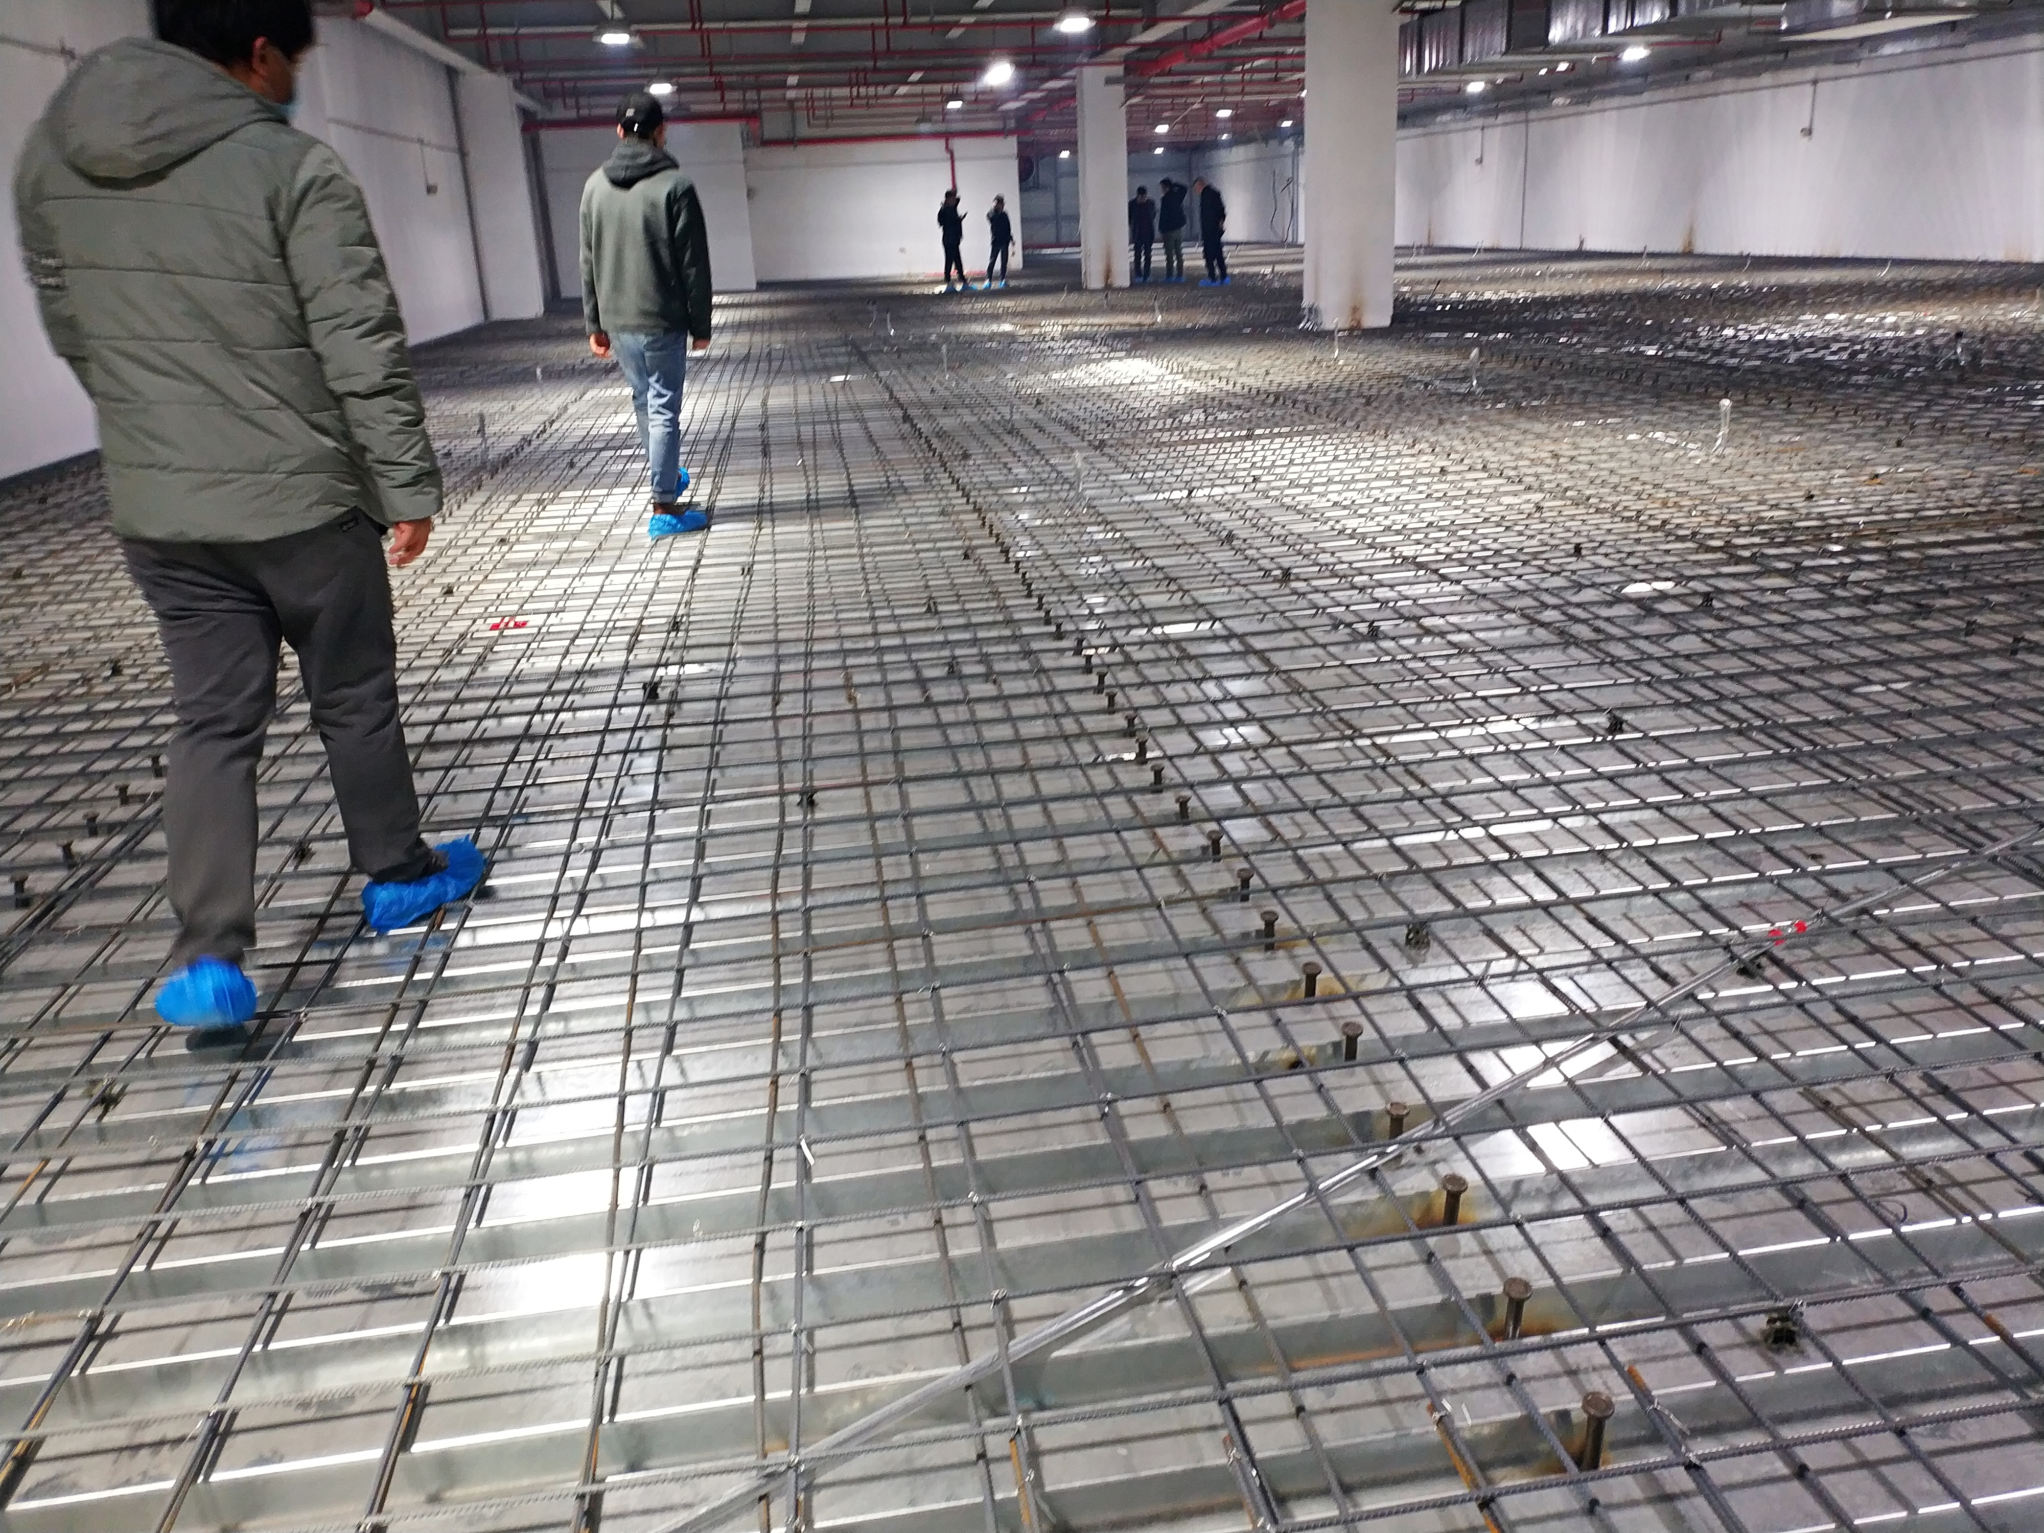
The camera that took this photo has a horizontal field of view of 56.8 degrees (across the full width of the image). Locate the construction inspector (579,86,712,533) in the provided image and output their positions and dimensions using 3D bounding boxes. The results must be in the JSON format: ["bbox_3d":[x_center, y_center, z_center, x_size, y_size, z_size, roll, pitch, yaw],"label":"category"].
[{"bbox_3d":[-1.530,-1.862,7.862,0.560,1.730,0.550,1,17,13],"label":"construction inspector"}]

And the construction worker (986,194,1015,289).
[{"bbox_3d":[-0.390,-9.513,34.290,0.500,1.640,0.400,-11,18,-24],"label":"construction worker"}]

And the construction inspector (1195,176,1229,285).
[{"bbox_3d":[3.096,-8.721,30.781,0.500,1.660,0.480,-5,16,-5],"label":"construction inspector"}]

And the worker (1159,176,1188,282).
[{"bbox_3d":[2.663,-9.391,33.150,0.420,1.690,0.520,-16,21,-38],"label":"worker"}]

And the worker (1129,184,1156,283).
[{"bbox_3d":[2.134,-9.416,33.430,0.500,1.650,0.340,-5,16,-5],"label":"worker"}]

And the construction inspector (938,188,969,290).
[{"bbox_3d":[-1.243,-9.462,33.938,0.480,1.760,0.480,1,17,14],"label":"construction inspector"}]

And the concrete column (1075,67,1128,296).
[{"bbox_3d":[1.340,-9.696,31.171,0.720,3.500,0.700,-5,16,-5],"label":"concrete column"}]

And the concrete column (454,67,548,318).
[{"bbox_3d":[-8.910,-9.748,32.469,0.820,4.000,0.780,-5,16,-5],"label":"concrete column"}]

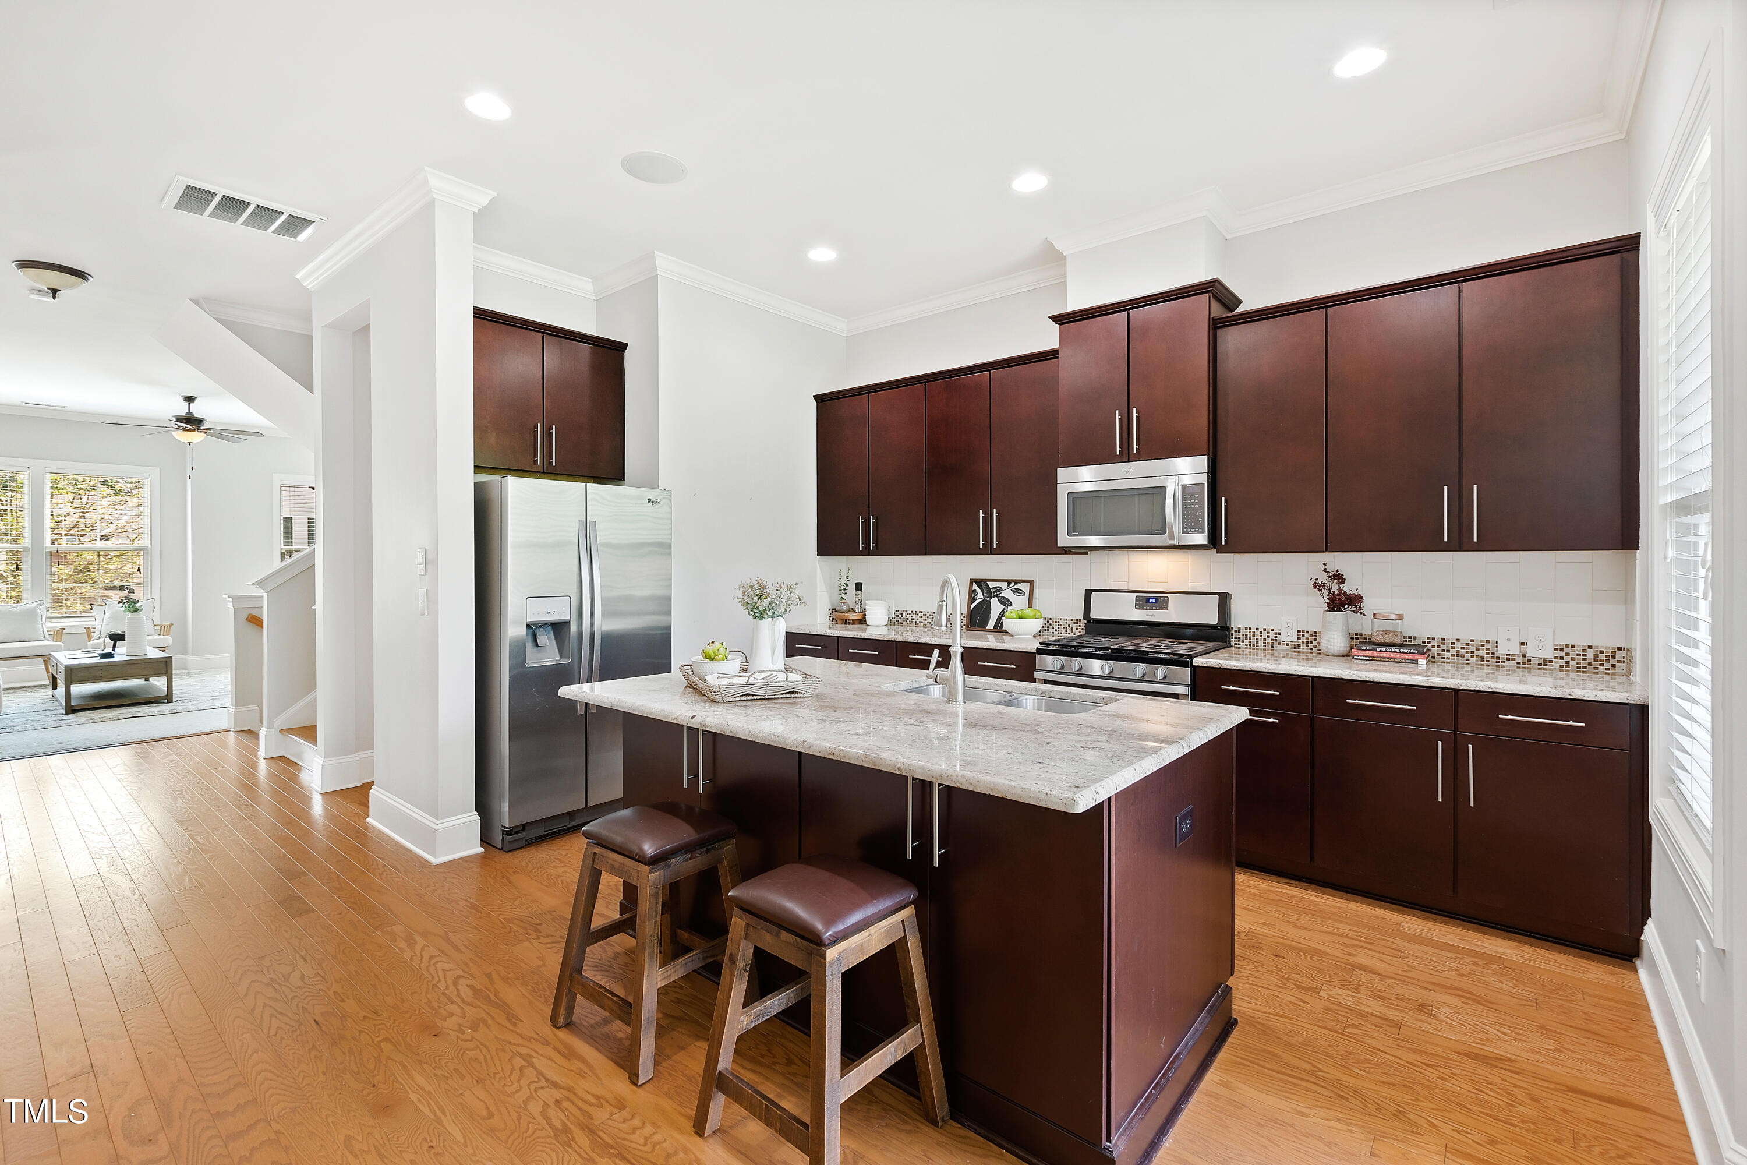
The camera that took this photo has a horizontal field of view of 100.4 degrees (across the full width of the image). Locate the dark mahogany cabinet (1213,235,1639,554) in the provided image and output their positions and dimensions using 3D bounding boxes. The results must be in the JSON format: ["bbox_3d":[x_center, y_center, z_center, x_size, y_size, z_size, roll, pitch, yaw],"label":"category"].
[{"bbox_3d":[2.314,-0.694,3.194,1.430,1.128,0.365,1,1,41],"label":"dark mahogany cabinet"}]

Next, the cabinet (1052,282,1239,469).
[{"bbox_3d":[1.452,-1.023,3.877,0.853,0.808,0.455,1,1,41],"label":"cabinet"}]

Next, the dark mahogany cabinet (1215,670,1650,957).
[{"bbox_3d":[2.228,0.833,3.121,1.421,0.863,0.620,1,1,41],"label":"dark mahogany cabinet"}]

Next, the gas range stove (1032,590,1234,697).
[{"bbox_3d":[1.320,0.657,3.728,0.777,1.202,0.674,1,1,40],"label":"gas range stove"}]

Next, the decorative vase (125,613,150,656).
[{"bbox_3d":[-7.248,0.510,7.158,0.146,0.400,0.146,1,1,41],"label":"decorative vase"}]

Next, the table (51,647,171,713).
[{"bbox_3d":[-7.611,0.948,7.268,1.362,0.450,0.699,1,1,40],"label":"table"}]

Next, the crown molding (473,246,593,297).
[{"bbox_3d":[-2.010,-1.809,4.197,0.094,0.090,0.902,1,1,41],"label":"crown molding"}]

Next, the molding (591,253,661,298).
[{"bbox_3d":[-1.494,-1.828,4.361,0.711,0.085,0.083,1,1,40],"label":"molding"}]

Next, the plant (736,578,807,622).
[{"bbox_3d":[-0.398,0.069,2.831,0.250,0.170,0.240,0,1,0],"label":"plant"}]

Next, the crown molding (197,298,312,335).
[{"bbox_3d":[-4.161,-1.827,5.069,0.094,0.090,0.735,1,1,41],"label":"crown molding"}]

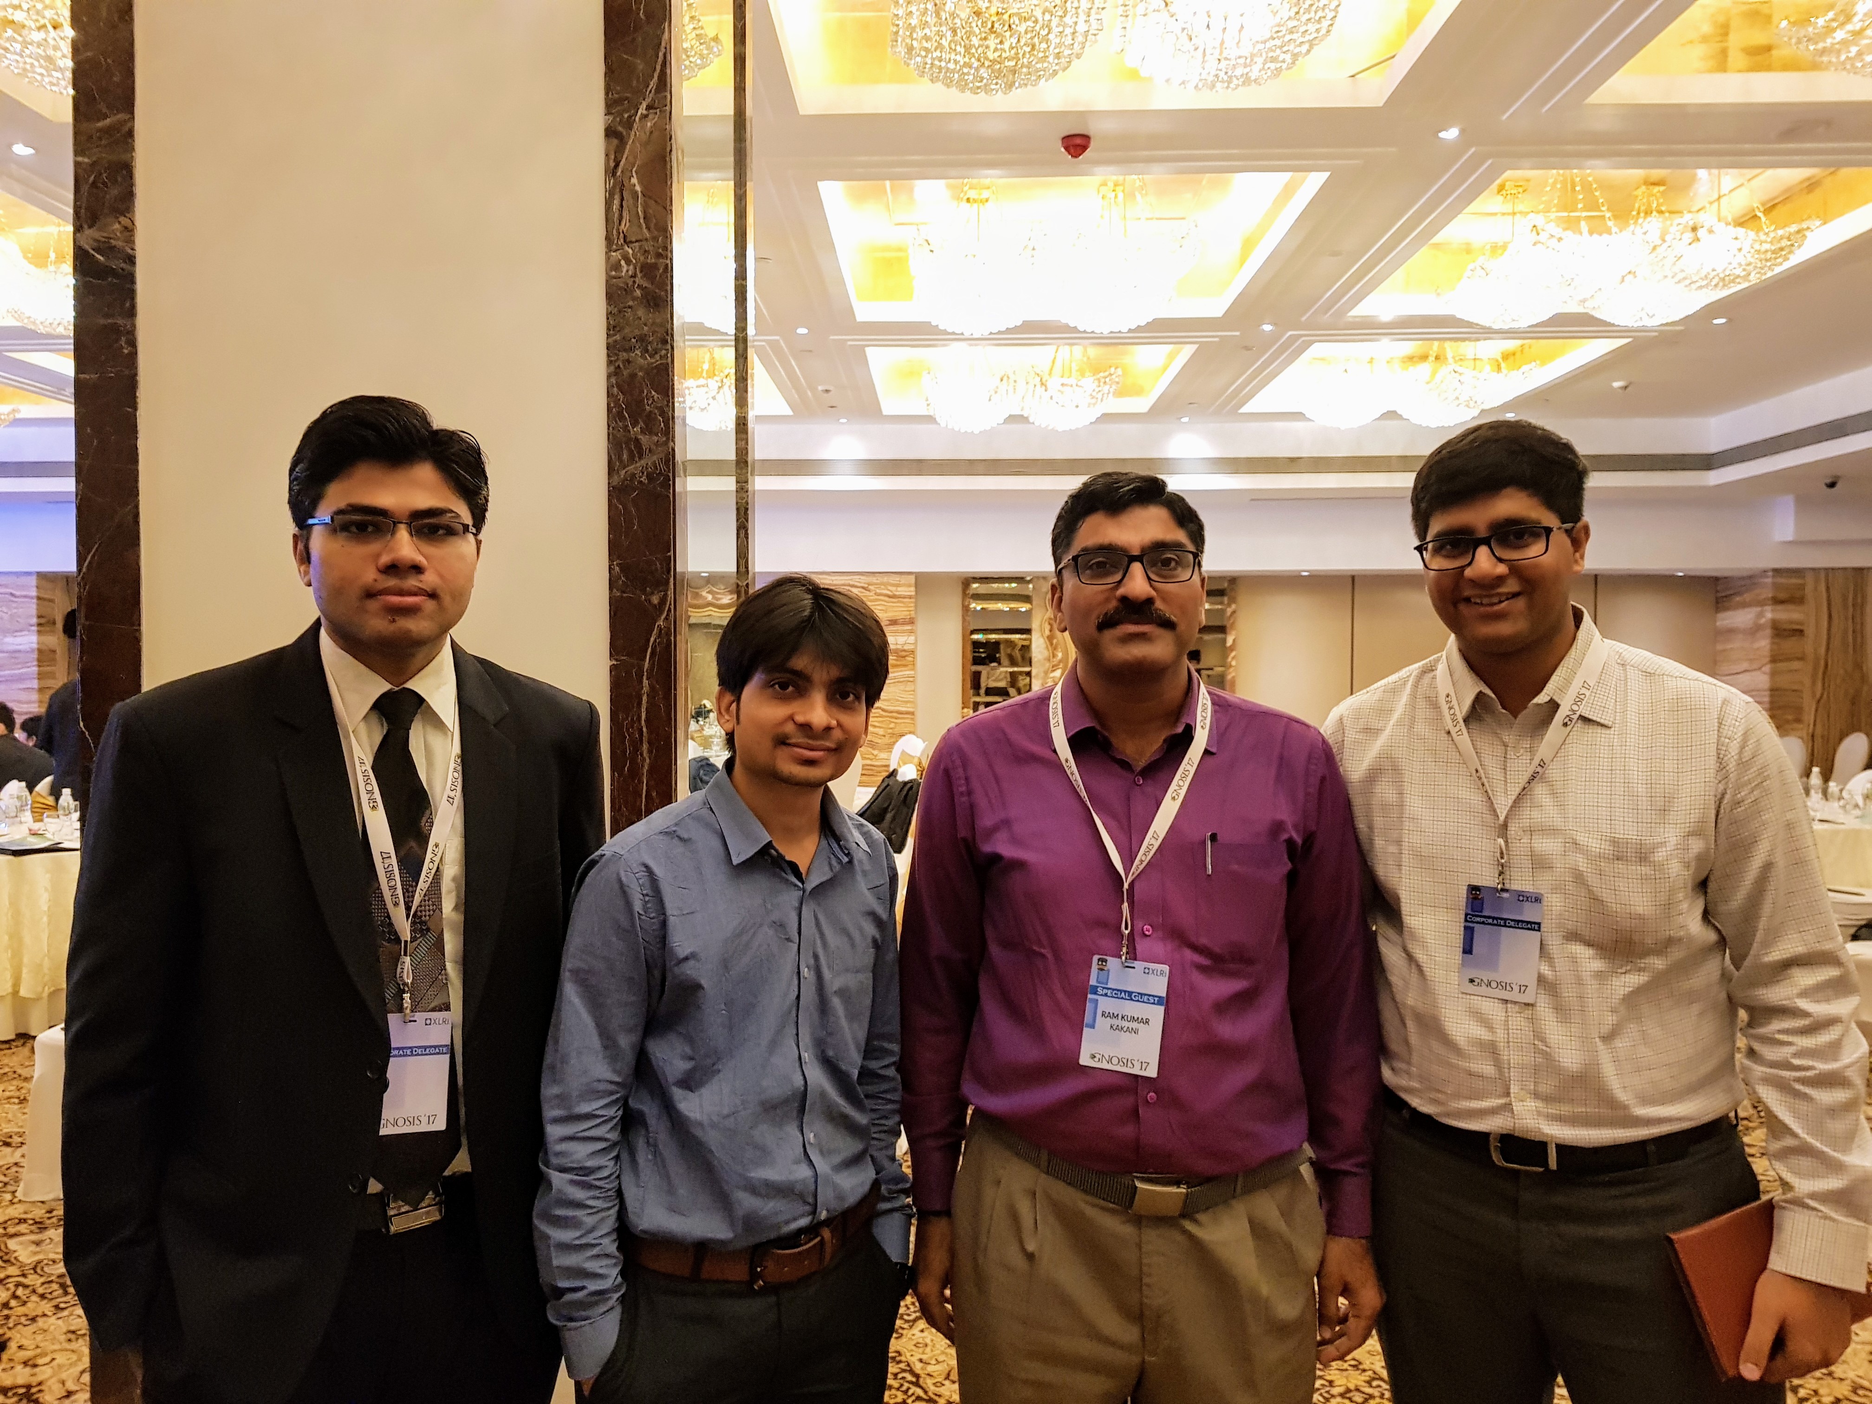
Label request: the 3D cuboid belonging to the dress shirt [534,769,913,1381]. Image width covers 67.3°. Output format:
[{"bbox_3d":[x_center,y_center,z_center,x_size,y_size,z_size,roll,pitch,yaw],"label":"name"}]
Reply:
[{"bbox_3d":[-0.221,0.375,1.507,0.440,0.607,0.270,-1,1,-27],"label":"dress shirt"}]

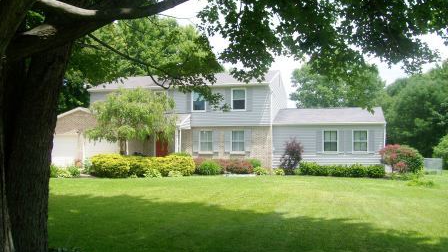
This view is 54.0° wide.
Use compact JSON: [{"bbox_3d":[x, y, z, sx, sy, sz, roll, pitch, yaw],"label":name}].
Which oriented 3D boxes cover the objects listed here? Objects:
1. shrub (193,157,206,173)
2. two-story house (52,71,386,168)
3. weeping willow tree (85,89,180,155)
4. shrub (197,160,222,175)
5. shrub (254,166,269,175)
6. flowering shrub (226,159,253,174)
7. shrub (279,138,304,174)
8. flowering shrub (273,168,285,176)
[{"bbox_3d":[-1.520,2.395,27.214,1.000,1.050,1.000,-1,-3,13],"label":"shrub"},{"bbox_3d":[-0.138,-0.420,31.448,21.390,7.100,10.300,-1,-3,13],"label":"two-story house"},{"bbox_3d":[-5.424,0.347,25.816,5.100,5.000,4.900,-1,-3,13],"label":"weeping willow tree"},{"bbox_3d":[-0.880,2.414,26.612,1.500,0.950,1.300,-1,-3,13],"label":"shrub"},{"bbox_3d":[2.276,2.614,26.602,0.850,0.550,0.800,-1,-3,13],"label":"shrub"},{"bbox_3d":[1.001,2.389,26.613,1.650,1.000,1.300,-1,-3,13],"label":"flowering shrub"},{"bbox_3d":[4.004,1.785,26.043,1.500,2.150,1.400,-1,-3,13],"label":"shrub"},{"bbox_3d":[3.245,2.614,26.101,0.700,0.500,0.650,-1,-3,13],"label":"flowering shrub"}]

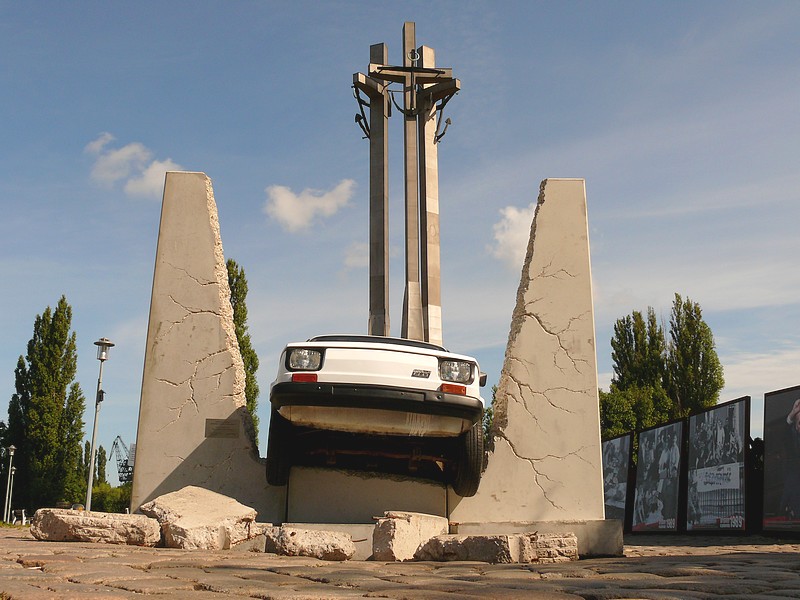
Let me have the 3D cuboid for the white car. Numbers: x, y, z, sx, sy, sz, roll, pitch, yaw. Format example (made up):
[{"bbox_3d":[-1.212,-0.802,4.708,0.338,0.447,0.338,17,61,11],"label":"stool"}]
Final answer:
[{"bbox_3d":[-0.208,1.006,6.641,1.380,1.360,3.080,3,-25,-2],"label":"white car"}]

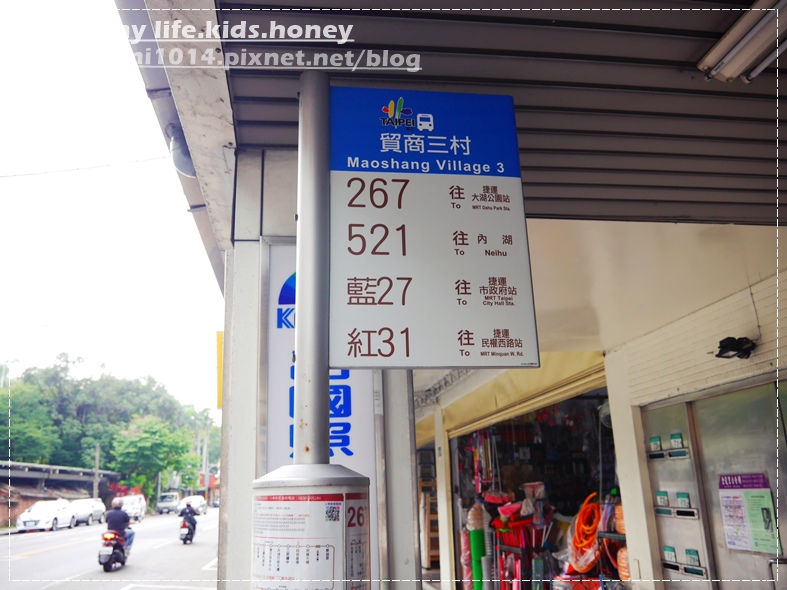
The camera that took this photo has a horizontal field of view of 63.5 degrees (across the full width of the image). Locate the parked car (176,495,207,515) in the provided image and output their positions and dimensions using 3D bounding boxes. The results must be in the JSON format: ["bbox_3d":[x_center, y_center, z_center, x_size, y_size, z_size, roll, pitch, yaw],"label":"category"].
[{"bbox_3d":[-18.564,19.288,58.484,1.770,1.560,4.400,-1,-17,-4],"label":"parked car"}]

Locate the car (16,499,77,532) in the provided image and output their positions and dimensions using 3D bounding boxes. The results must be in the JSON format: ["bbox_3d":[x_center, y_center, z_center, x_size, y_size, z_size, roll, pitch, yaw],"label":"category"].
[{"bbox_3d":[-19.274,12.306,35.520,1.770,1.540,4.500,0,-17,-8],"label":"car"}]

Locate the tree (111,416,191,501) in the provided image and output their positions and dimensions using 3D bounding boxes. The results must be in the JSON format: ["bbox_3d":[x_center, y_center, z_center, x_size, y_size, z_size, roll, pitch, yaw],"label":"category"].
[{"bbox_3d":[-23.088,16.121,60.476,7.450,9.060,6.990,0,-17,-8],"label":"tree"}]

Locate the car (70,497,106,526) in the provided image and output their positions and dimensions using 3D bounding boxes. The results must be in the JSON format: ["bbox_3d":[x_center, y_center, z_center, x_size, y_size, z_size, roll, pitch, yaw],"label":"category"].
[{"bbox_3d":[-20.130,14.180,41.632,1.770,1.580,4.400,0,-17,-8],"label":"car"}]

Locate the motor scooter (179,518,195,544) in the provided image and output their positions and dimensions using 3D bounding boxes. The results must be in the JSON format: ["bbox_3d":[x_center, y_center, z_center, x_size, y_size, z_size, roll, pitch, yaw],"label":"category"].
[{"bbox_3d":[-7.150,8.127,22.345,0.650,1.080,1.750,0,-17,-8],"label":"motor scooter"}]

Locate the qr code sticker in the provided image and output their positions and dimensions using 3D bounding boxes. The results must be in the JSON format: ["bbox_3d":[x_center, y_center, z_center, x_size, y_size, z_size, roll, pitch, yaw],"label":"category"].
[{"bbox_3d":[-0.144,0.522,1.514,0.036,0.035,0.002,7,-19,-26],"label":"qr code sticker"}]

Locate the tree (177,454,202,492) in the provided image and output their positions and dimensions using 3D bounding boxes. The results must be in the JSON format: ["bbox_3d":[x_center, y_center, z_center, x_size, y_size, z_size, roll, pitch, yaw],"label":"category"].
[{"bbox_3d":[-23.157,21.236,72.606,3.010,6.370,3.010,0,-17,-8],"label":"tree"}]

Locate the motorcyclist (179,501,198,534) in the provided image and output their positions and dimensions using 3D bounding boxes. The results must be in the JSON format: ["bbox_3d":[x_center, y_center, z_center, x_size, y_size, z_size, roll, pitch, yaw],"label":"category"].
[{"bbox_3d":[-7.197,7.848,22.488,0.600,1.100,0.720,0,-17,-8],"label":"motorcyclist"}]

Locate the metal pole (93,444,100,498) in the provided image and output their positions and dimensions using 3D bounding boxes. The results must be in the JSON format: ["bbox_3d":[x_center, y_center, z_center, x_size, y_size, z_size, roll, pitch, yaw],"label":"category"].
[{"bbox_3d":[-22.183,13.972,47.540,0.300,5.560,0.300,0,-17,-8],"label":"metal pole"}]

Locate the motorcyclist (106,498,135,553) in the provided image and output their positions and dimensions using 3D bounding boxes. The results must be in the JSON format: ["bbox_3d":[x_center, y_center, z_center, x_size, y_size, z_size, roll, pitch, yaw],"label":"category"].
[{"bbox_3d":[-6.507,5.488,15.146,0.540,1.260,0.740,0,-17,-8],"label":"motorcyclist"}]

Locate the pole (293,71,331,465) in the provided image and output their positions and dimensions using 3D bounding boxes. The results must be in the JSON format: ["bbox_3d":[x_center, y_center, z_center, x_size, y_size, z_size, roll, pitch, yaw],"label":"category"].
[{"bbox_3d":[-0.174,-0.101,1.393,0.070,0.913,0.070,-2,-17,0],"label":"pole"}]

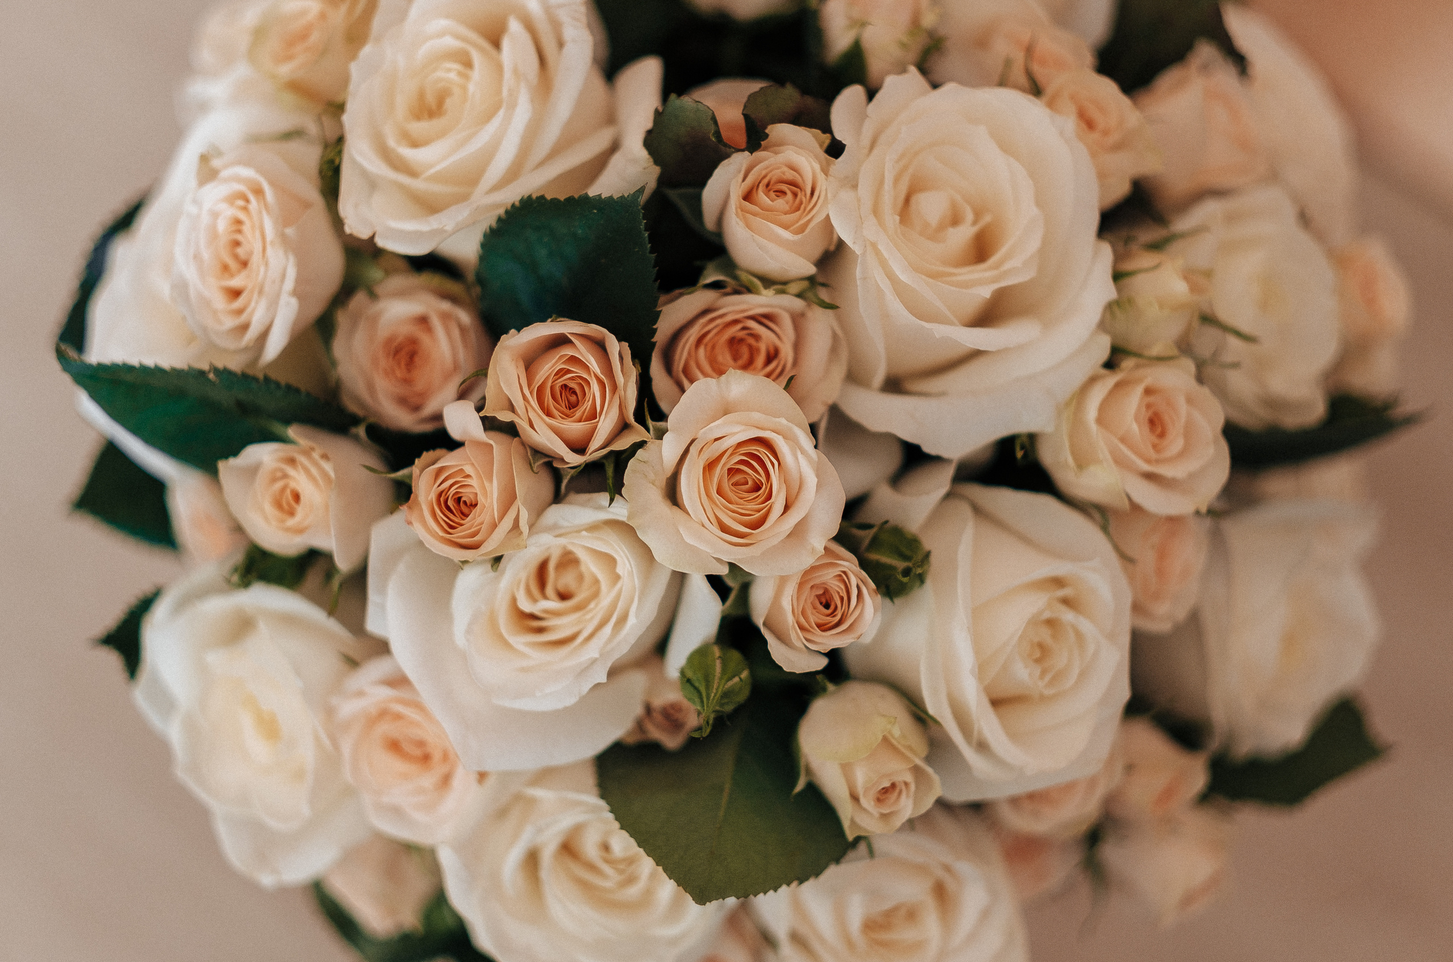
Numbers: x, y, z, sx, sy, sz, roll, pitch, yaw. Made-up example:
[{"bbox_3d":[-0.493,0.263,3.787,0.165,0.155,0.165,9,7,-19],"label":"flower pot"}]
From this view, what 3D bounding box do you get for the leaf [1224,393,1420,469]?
[{"bbox_3d":[0.155,-0.013,0.905,0.062,0.010,0.038,-13,28,-13],"label":"leaf"}]

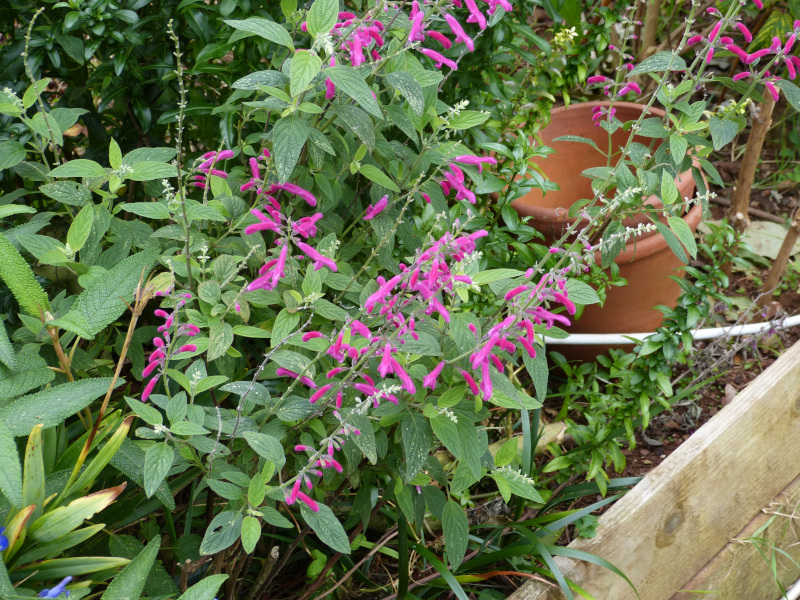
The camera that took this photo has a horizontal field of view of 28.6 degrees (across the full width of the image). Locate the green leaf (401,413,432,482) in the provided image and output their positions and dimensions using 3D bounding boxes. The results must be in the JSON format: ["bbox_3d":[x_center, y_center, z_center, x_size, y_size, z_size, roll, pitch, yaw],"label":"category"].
[{"bbox_3d":[0.017,0.153,1.630,0.034,0.075,0.014,1,-11,1],"label":"green leaf"}]

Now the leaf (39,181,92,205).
[{"bbox_3d":[-0.342,-0.108,1.600,0.054,0.009,0.026,15,51,5],"label":"leaf"}]

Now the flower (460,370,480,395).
[{"bbox_3d":[0.070,0.082,1.570,0.009,0.010,0.030,-26,73,-34],"label":"flower"}]

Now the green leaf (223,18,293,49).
[{"bbox_3d":[-0.140,-0.265,1.570,0.077,0.012,0.027,23,45,-6],"label":"green leaf"}]

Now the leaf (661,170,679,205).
[{"bbox_3d":[0.278,-0.116,1.620,0.018,0.039,0.009,-4,-9,-1],"label":"leaf"}]

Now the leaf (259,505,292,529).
[{"bbox_3d":[-0.124,0.219,1.580,0.038,0.007,0.018,27,44,12],"label":"leaf"}]

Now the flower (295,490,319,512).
[{"bbox_3d":[-0.084,0.182,1.420,0.027,0.010,0.009,42,63,17],"label":"flower"}]

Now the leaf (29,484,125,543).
[{"bbox_3d":[-0.313,0.206,1.520,0.098,0.013,0.032,-25,56,-9],"label":"leaf"}]

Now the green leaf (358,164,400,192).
[{"bbox_3d":[-0.021,-0.126,1.630,0.053,0.009,0.022,33,42,11],"label":"green leaf"}]

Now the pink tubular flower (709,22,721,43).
[{"bbox_3d":[0.356,-0.303,1.780,0.010,0.027,0.009,17,16,-44],"label":"pink tubular flower"}]

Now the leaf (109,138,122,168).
[{"bbox_3d":[-0.308,-0.159,1.700,0.015,0.007,0.035,-4,73,-10],"label":"leaf"}]

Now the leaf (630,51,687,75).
[{"bbox_3d":[0.293,-0.269,1.780,0.066,0.010,0.029,-6,56,-6],"label":"leaf"}]

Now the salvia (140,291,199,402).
[{"bbox_3d":[-0.214,0.044,1.460,0.053,0.098,0.048,0,33,0],"label":"salvia"}]

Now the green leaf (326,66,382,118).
[{"bbox_3d":[-0.046,-0.211,1.600,0.081,0.012,0.034,43,56,14],"label":"green leaf"}]

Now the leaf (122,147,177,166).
[{"bbox_3d":[-0.258,-0.147,1.620,0.056,0.009,0.027,-9,38,-8],"label":"leaf"}]

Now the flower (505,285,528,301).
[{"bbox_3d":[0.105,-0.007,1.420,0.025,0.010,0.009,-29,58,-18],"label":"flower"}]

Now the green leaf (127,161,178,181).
[{"bbox_3d":[-0.265,-0.140,1.700,0.064,0.010,0.027,0,53,6],"label":"green leaf"}]

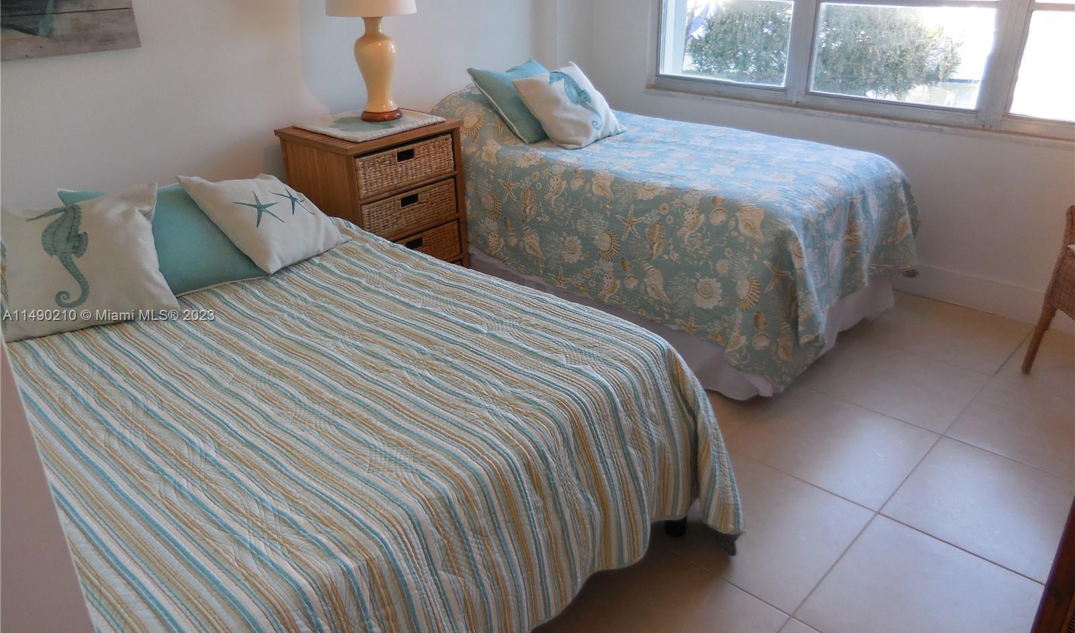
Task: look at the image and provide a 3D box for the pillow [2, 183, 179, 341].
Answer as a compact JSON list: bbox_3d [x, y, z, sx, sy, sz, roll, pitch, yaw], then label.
[{"bbox_3d":[-1.229,-0.162,2.118,0.427,0.152,0.442,-12,60,-21],"label":"pillow"}]

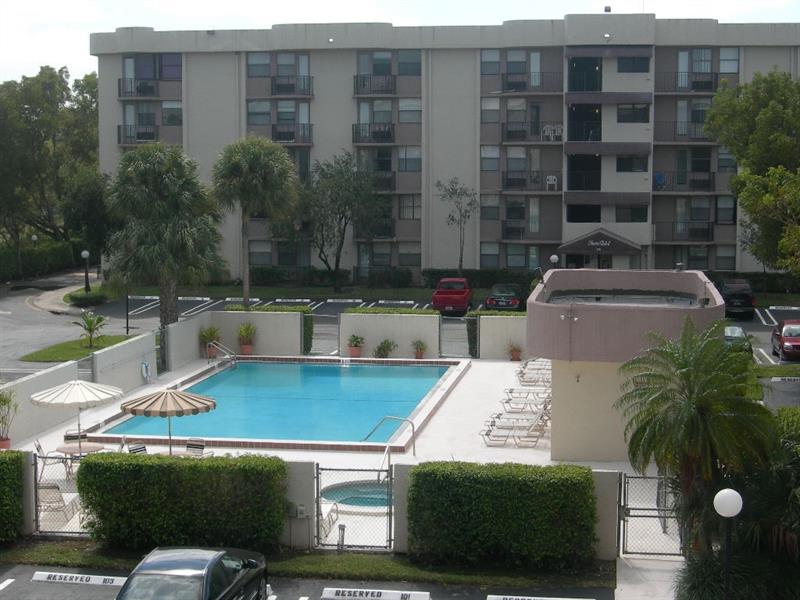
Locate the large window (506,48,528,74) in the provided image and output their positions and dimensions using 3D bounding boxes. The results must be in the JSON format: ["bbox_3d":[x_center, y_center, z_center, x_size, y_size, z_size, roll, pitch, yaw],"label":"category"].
[{"bbox_3d":[6.545,-13.348,79.000,1.100,1.400,0.120,1,5,10],"label":"large window"}]

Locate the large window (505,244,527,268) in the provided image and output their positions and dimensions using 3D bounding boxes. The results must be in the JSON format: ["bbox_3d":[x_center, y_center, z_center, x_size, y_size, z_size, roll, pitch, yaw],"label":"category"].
[{"bbox_3d":[6.598,-2.478,79.445,1.069,1.342,0.150,1,5,9],"label":"large window"}]

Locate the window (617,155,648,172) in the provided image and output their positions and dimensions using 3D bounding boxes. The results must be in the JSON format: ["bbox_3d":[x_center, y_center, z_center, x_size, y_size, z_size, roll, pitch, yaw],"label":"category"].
[{"bbox_3d":[12.616,-7.396,76.500,1.720,0.960,0.120,1,5,10],"label":"window"}]

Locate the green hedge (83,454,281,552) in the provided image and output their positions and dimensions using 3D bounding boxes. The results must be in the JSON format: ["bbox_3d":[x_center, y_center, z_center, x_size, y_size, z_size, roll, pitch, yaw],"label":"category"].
[{"bbox_3d":[-4.088,3.792,26.401,3.738,1.680,0.900,1,6,9],"label":"green hedge"}]

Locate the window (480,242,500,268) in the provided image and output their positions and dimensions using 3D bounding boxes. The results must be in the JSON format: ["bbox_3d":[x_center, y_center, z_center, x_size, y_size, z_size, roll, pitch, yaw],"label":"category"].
[{"bbox_3d":[5.153,-2.580,80.243,1.129,1.475,0.150,1,6,9],"label":"window"}]

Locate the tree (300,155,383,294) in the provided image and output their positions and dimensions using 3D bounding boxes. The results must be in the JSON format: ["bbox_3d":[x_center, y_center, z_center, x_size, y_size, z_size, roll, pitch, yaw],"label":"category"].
[{"bbox_3d":[-3.202,-4.296,78.253,4.714,7.741,4.478,0,5,0],"label":"tree"}]

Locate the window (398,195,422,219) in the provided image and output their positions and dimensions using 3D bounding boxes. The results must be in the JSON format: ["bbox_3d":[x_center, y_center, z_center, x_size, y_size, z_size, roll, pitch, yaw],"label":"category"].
[{"bbox_3d":[0.583,-5.274,79.881,1.249,1.385,0.150,1,6,9],"label":"window"}]

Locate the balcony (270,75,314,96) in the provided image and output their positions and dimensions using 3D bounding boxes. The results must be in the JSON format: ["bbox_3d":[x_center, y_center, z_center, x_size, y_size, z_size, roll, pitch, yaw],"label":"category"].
[{"bbox_3d":[-6.061,-12.162,80.463,2.387,1.280,1.100,1,6,9],"label":"balcony"}]

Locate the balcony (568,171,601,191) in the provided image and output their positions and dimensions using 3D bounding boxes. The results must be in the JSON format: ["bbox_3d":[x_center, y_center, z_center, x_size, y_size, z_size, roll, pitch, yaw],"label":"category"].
[{"bbox_3d":[10.177,-6.556,77.774,1.873,1.118,1.200,1,5,9],"label":"balcony"}]

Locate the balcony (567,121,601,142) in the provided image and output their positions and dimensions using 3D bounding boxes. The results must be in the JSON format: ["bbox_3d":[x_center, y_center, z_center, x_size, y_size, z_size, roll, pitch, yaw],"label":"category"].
[{"bbox_3d":[10.077,-9.203,77.000,1.950,1.180,1.000,1,5,10],"label":"balcony"}]

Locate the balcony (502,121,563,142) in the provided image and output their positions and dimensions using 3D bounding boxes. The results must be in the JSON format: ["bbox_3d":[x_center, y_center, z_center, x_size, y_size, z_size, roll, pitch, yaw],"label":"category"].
[{"bbox_3d":[7.384,-9.307,78.150,3.300,1.150,1.500,1,5,10],"label":"balcony"}]

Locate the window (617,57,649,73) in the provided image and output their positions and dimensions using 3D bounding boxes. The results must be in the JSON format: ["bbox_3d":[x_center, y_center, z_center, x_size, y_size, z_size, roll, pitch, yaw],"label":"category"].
[{"bbox_3d":[12.754,-12.863,77.069,1.725,0.875,0.150,1,6,9],"label":"window"}]

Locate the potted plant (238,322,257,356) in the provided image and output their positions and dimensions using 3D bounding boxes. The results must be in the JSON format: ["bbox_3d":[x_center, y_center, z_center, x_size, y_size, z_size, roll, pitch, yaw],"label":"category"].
[{"bbox_3d":[-5.788,1.491,53.443,0.700,1.284,0.700,1,5,8],"label":"potted plant"}]

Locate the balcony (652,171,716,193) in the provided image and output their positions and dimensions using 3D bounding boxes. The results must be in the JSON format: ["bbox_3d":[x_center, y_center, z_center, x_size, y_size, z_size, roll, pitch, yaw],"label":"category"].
[{"bbox_3d":[15.002,-6.269,74.670,3.220,1.152,1.300,1,7,9],"label":"balcony"}]

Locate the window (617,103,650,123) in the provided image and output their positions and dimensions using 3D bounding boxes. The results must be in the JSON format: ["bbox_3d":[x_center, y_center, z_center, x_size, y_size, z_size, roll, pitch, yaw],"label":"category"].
[{"bbox_3d":[12.737,-10.171,76.800,1.756,1.053,0.150,1,6,9],"label":"window"}]

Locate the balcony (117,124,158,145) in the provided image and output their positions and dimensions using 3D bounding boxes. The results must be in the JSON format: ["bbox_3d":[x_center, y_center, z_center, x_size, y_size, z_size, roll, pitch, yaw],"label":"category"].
[{"bbox_3d":[-14.974,-9.520,81.694,2.549,1.259,1.000,1,5,9],"label":"balcony"}]

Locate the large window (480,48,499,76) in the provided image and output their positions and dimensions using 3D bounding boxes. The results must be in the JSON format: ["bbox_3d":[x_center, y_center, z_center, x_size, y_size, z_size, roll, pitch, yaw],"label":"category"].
[{"bbox_3d":[5.048,-13.265,78.679,1.056,1.433,0.150,1,5,9],"label":"large window"}]

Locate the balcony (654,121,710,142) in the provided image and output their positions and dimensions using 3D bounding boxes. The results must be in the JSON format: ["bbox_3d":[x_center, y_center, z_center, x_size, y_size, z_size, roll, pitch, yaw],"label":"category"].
[{"bbox_3d":[15.550,-9.119,76.897,3.369,1.224,1.379,1,6,9],"label":"balcony"}]

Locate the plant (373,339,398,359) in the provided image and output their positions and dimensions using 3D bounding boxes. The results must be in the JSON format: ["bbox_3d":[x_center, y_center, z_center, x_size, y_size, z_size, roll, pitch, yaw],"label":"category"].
[{"bbox_3d":[-0.528,1.766,51.348,0.892,0.728,0.785,1,6,9],"label":"plant"}]

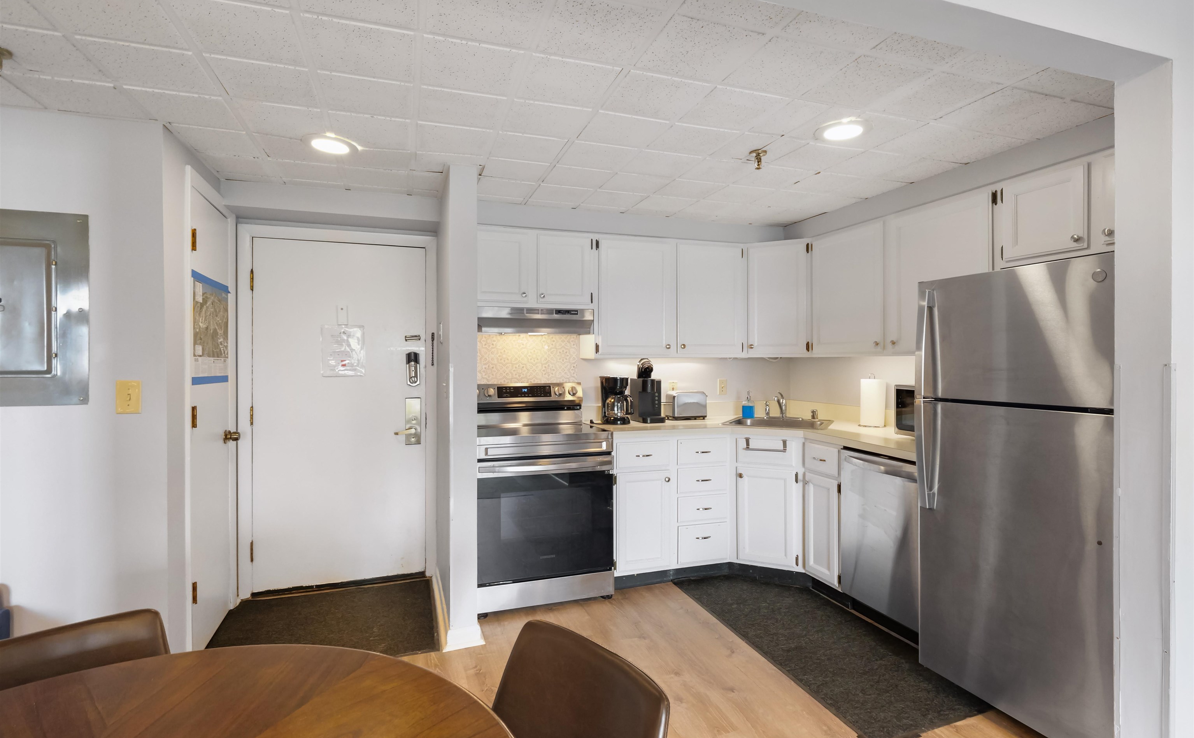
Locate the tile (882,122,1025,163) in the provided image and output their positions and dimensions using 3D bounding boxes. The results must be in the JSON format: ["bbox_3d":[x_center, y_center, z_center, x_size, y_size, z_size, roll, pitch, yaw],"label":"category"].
[{"bbox_3d":[1.489,-0.953,2.333,0.510,0.017,0.280,0,1,-18],"label":"tile"}]

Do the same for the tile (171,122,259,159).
[{"bbox_3d":[-1.559,-0.952,2.298,0.270,0.018,0.290,0,1,-19],"label":"tile"}]

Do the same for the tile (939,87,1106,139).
[{"bbox_3d":[1.577,-0.940,2.049,0.545,0.020,0.280,0,1,-19],"label":"tile"}]

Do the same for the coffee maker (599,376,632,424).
[{"bbox_3d":[0.122,0.193,3.487,0.170,0.298,0.210,-1,1,-39],"label":"coffee maker"}]

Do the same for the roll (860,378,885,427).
[{"bbox_3d":[1.632,0.196,3.274,0.135,0.285,0.135,0,1,0],"label":"roll"}]

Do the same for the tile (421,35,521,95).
[{"bbox_3d":[-0.397,-0.937,1.717,0.282,0.017,0.278,0,1,-18],"label":"tile"}]

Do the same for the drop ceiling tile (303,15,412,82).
[{"bbox_3d":[-0.682,-0.932,1.609,0.280,0.020,0.280,0,1,-19],"label":"drop ceiling tile"}]

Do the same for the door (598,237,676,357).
[{"bbox_3d":[0.250,-0.431,3.348,0.508,0.700,0.022,0,1,-19],"label":"door"}]

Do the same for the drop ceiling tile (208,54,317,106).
[{"bbox_3d":[-1.055,-0.925,1.766,0.290,0.020,0.290,-1,2,-19],"label":"drop ceiling tile"}]

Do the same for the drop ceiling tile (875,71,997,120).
[{"bbox_3d":[1.148,-0.931,1.876,0.290,0.020,0.290,-1,2,-19],"label":"drop ceiling tile"}]

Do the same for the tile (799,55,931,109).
[{"bbox_3d":[0.875,-0.942,1.821,0.282,0.020,0.285,-1,1,-19],"label":"tile"}]

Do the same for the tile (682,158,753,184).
[{"bbox_3d":[0.579,-0.959,2.675,0.282,0.020,0.285,-1,1,-19],"label":"tile"}]

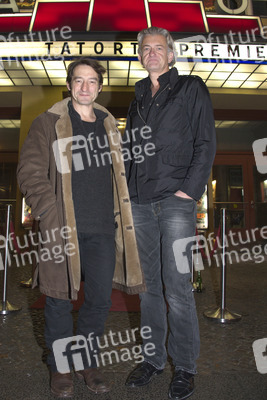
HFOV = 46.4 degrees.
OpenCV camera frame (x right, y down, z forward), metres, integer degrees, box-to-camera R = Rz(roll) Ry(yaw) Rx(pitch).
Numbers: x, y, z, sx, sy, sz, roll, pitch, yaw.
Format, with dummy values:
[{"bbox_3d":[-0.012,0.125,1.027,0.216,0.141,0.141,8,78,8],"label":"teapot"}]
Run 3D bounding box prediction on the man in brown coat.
[{"bbox_3d":[-0.280,0.068,1.700,0.670,1.740,0.420,1,-3,-9],"label":"man in brown coat"}]

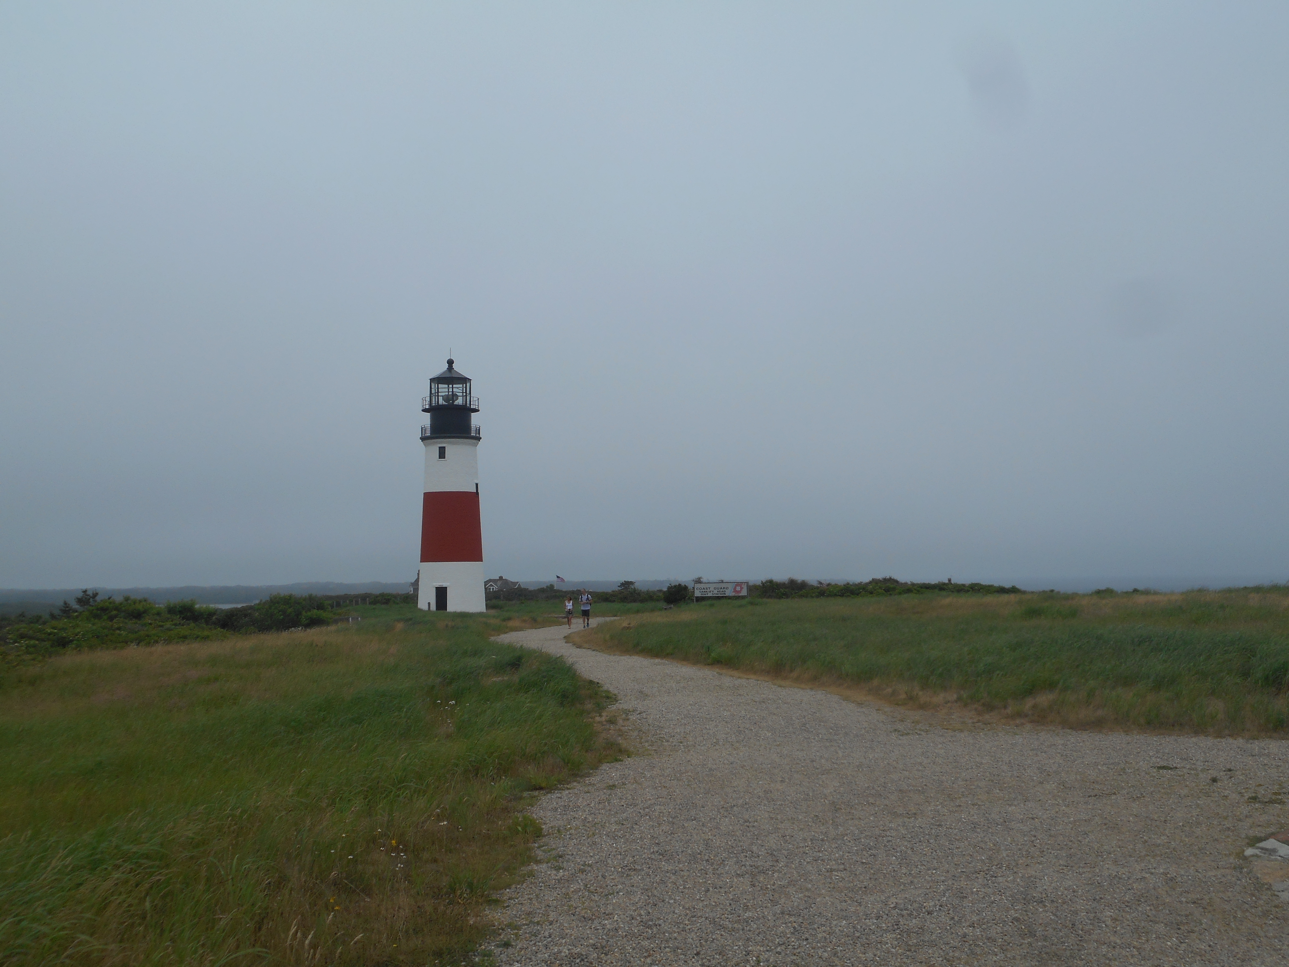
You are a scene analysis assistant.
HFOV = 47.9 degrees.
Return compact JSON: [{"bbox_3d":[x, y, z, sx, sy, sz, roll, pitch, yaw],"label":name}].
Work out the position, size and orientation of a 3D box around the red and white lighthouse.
[{"bbox_3d":[-16.304,0.047,122.861,5.717,21.300,5.717,-1,-4,0],"label":"red and white lighthouse"}]

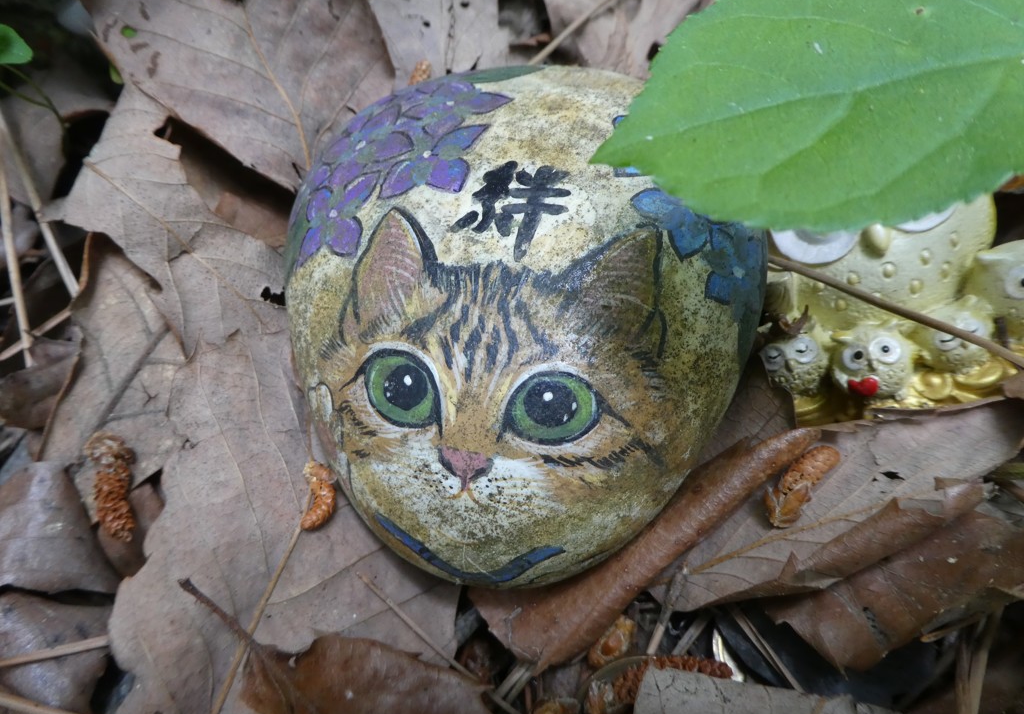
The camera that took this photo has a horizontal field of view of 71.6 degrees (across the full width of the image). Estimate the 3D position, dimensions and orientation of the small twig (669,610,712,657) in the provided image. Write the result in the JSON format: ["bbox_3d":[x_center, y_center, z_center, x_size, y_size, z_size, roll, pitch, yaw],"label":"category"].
[{"bbox_3d":[0.044,0.068,0.175,0.003,0.002,0.014,39,74,22],"label":"small twig"}]

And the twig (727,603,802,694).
[{"bbox_3d":[0.062,0.071,0.174,0.003,0.002,0.025,-35,74,-20],"label":"twig"}]

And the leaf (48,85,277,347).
[{"bbox_3d":[-0.115,-0.045,0.231,0.060,0.025,0.120,-35,64,-20],"label":"leaf"}]

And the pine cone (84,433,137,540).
[{"bbox_3d":[-0.104,0.033,0.184,0.011,0.011,0.028,-22,65,-13],"label":"pine cone"}]

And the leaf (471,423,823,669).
[{"bbox_3d":[0.040,0.044,0.178,0.101,0.018,0.023,-24,61,-14],"label":"leaf"}]

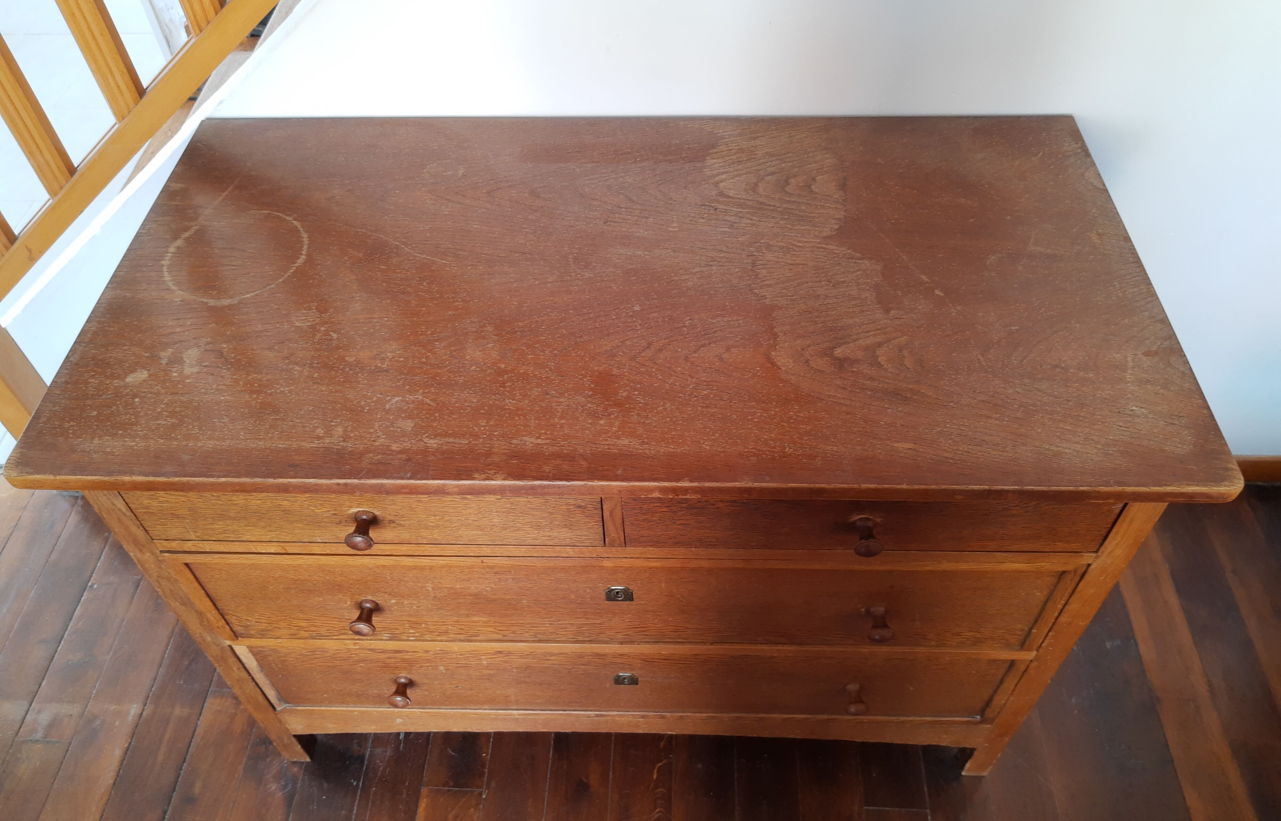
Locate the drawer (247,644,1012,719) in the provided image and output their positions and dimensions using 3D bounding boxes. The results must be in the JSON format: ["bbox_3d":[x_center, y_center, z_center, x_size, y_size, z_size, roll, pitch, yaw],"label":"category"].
[{"bbox_3d":[-0.009,0.176,1.353,0.934,0.188,0.469,0,49,2],"label":"drawer"}]

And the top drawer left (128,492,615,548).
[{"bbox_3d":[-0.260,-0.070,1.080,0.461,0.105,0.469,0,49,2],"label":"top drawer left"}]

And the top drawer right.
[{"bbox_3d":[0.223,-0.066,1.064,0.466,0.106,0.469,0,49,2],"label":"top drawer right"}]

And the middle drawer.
[{"bbox_3d":[-0.014,0.044,1.201,0.949,0.194,0.469,0,49,2],"label":"middle drawer"}]

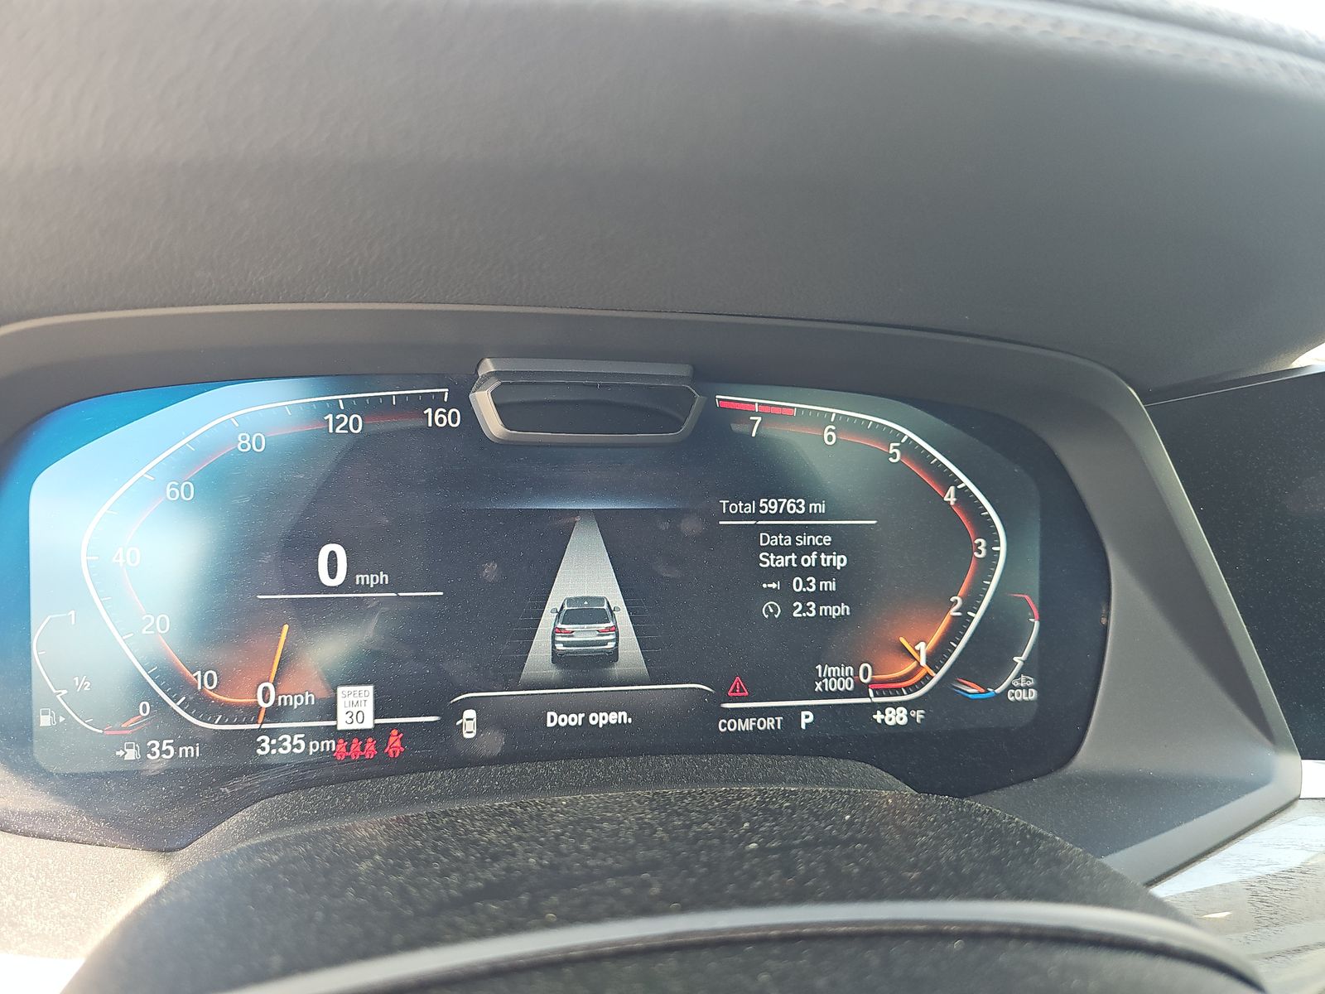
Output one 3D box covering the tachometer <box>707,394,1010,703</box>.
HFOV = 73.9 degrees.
[{"bbox_3d":[0.062,0.017,0.275,0.096,0.095,0.010,0,1,-10],"label":"tachometer"}]

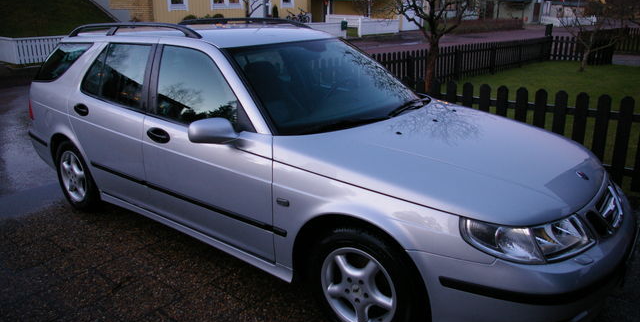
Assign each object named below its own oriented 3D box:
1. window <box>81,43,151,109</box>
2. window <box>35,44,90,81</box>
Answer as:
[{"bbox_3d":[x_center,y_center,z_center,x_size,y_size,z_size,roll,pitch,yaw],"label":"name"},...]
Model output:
[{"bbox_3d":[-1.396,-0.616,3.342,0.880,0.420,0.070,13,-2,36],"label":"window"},{"bbox_3d":[-2.121,-0.806,3.893,0.880,0.360,0.080,16,0,41],"label":"window"}]

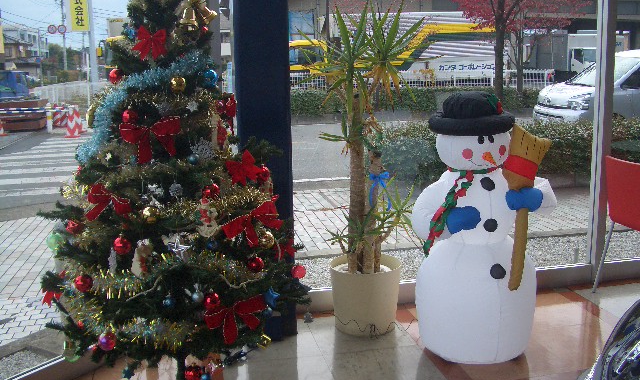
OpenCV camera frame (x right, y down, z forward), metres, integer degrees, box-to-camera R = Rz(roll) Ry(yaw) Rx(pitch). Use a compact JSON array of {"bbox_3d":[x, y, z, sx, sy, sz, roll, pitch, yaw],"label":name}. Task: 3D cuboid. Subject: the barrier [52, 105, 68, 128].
[{"bbox_3d":[-6.649,-1.885,16.600,0.460,0.610,0.280,-3,10,-12],"label":"barrier"}]

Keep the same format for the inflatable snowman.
[{"bbox_3d":[0.730,0.138,2.900,0.650,1.170,0.580,-2,10,-6],"label":"inflatable snowman"}]

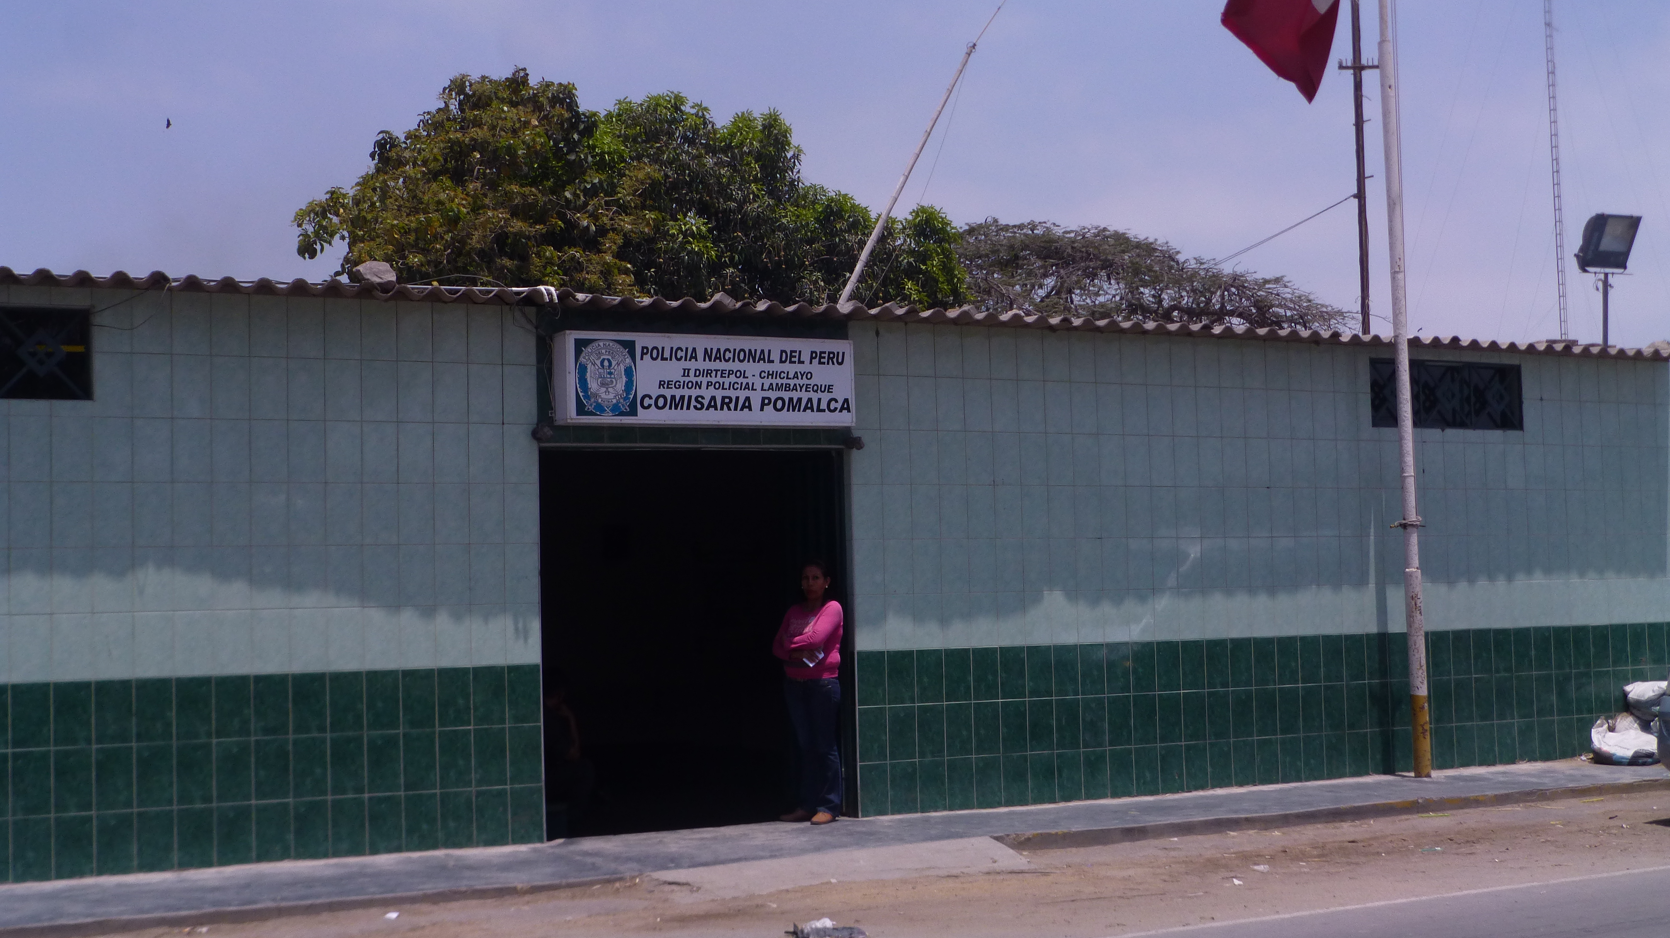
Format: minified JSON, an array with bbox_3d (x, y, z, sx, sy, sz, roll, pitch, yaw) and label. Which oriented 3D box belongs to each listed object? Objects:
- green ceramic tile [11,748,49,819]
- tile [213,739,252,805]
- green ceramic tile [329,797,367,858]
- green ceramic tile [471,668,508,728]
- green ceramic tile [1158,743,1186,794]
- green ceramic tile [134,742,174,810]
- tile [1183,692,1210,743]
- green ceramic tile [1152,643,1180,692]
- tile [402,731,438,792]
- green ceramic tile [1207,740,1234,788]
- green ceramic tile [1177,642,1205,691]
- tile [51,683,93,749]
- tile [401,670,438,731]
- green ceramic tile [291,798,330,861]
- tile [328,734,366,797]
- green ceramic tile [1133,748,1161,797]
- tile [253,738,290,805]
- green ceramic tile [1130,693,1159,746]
[{"bbox_3d":[-3.968,1.555,11.199,0.198,0.330,0.010,0,-4,-29],"label":"green ceramic tile"},{"bbox_3d":[-3.098,1.562,11.689,0.196,0.330,0.010,0,-4,-29],"label":"tile"},{"bbox_3d":[-2.453,1.805,11.432,0.189,0.294,0.010,1,-4,-29],"label":"green ceramic tile"},{"bbox_3d":[-1.902,1.256,12.488,0.198,0.330,0.010,0,-4,-29],"label":"green ceramic tile"},{"bbox_3d":[2.187,1.944,14.715,0.198,0.307,0.010,0,-4,-29],"label":"green ceramic tile"},{"bbox_3d":[-3.491,1.575,11.623,0.202,0.328,0.010,1,-4,-30],"label":"green ceramic tile"},{"bbox_3d":[2.344,1.609,14.752,0.200,0.330,0.010,0,-4,-29],"label":"tile"},{"bbox_3d":[2.153,1.278,14.669,0.200,0.330,0.010,1,-4,-30],"label":"green ceramic tile"},{"bbox_3d":[-2.224,1.567,12.150,0.200,0.330,0.010,1,-4,-30],"label":"tile"},{"bbox_3d":[2.412,1.846,14.172,0.192,0.287,0.010,1,-4,-31],"label":"green ceramic tile"},{"bbox_3d":[2.229,1.225,14.107,0.192,0.314,0.010,1,-4,-31],"label":"green ceramic tile"},{"bbox_3d":[-3.759,1.218,11.174,0.198,0.326,0.010,1,-4,-30],"label":"tile"},{"bbox_3d":[-2.254,1.254,12.292,0.198,0.330,0.010,0,-4,-29],"label":"tile"},{"bbox_3d":[-2.763,1.899,11.963,0.198,0.308,0.010,0,-4,-29],"label":"green ceramic tile"},{"bbox_3d":[-2.549,1.546,11.837,0.198,0.326,0.010,1,-4,-30],"label":"tile"},{"bbox_3d":[2.003,1.931,14.538,0.199,0.316,0.010,0,-4,-29],"label":"green ceramic tile"},{"bbox_3d":[-2.919,1.558,11.751,0.200,0.330,0.010,1,-4,-30],"label":"tile"},{"bbox_3d":[1.995,1.606,14.556,0.199,0.330,0.010,0,-4,-29],"label":"green ceramic tile"}]

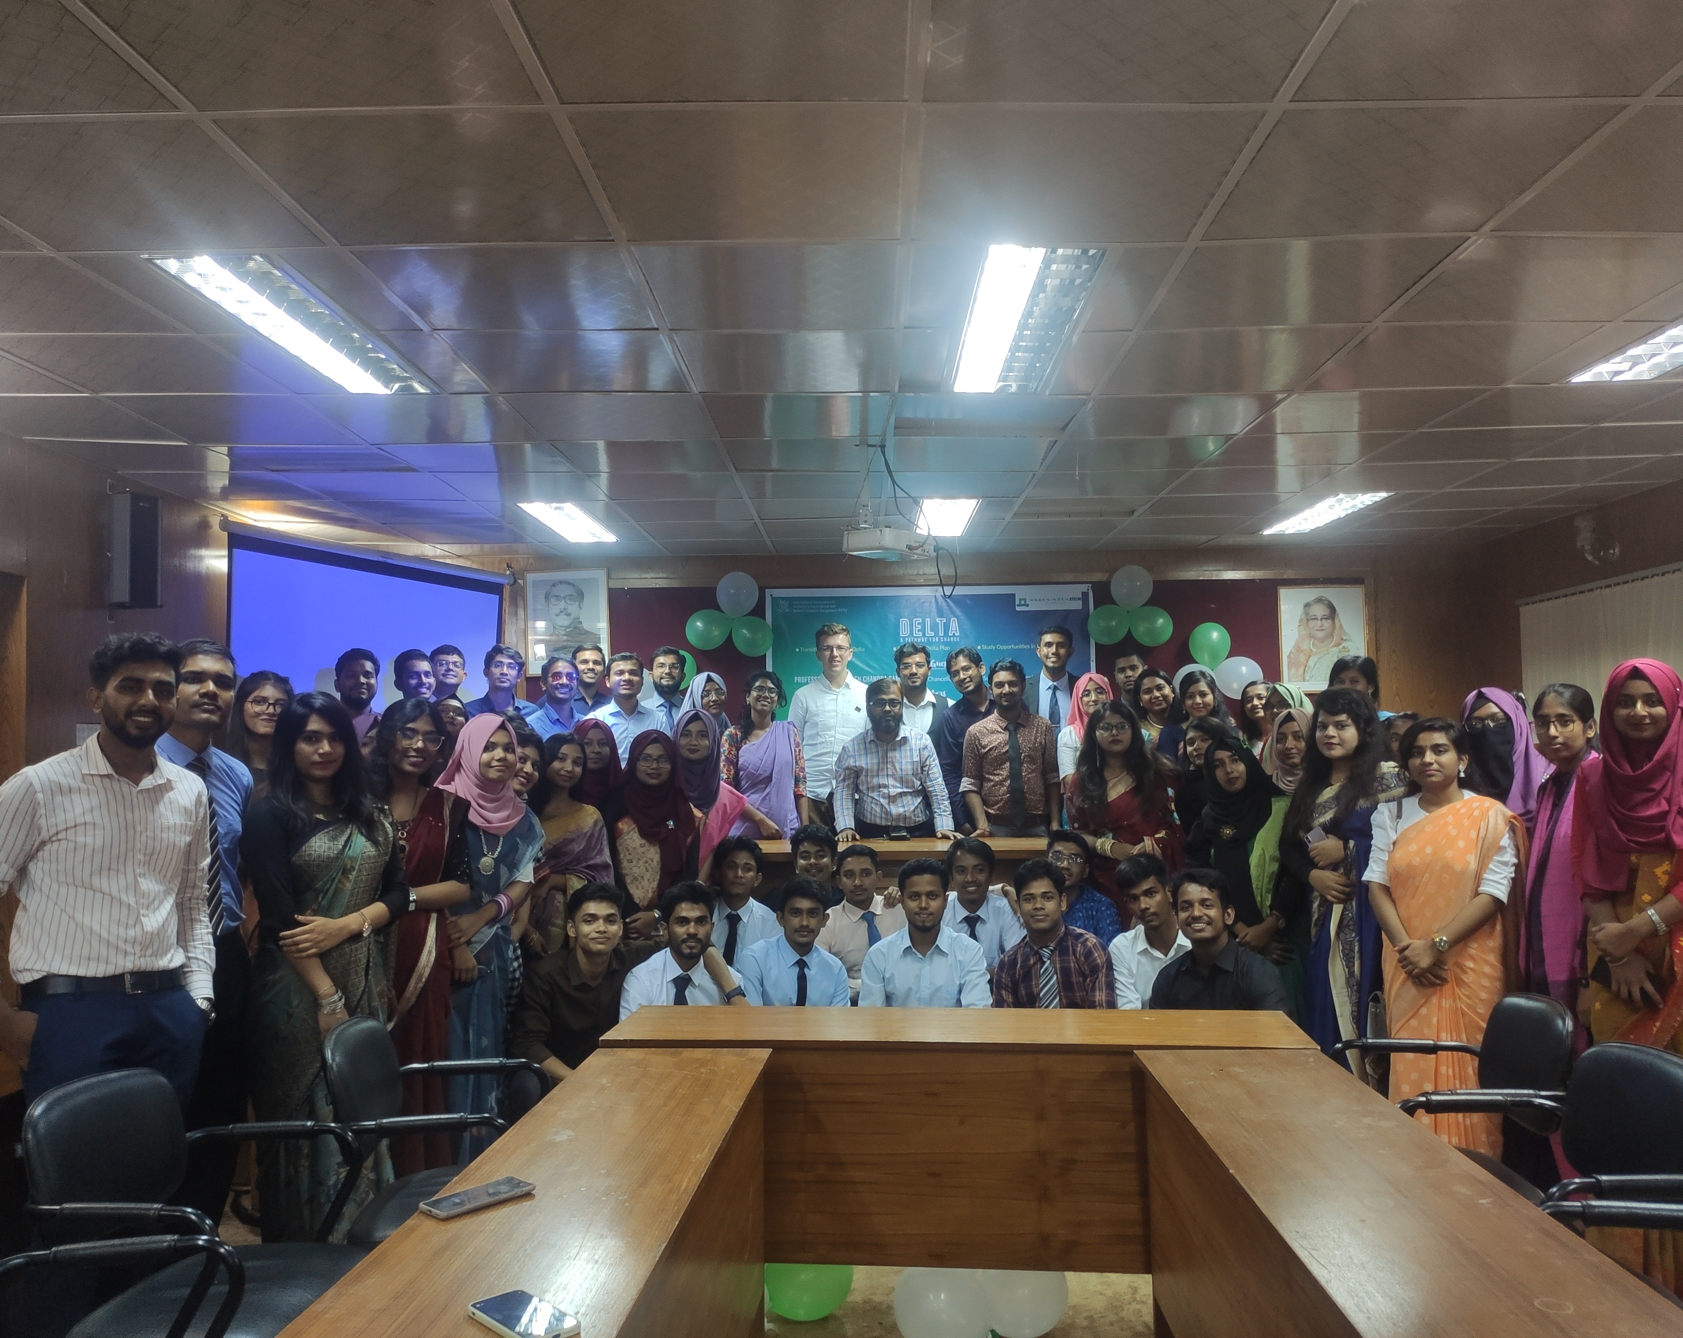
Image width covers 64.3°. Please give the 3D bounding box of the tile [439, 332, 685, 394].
[{"bbox_3d":[-0.760,-0.869,3.789,0.600,0.018,0.600,0,-3,1],"label":"tile"}]

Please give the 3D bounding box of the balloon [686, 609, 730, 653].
[{"bbox_3d":[-0.745,-0.217,7.458,0.260,0.235,0.240,0,-3,1],"label":"balloon"}]

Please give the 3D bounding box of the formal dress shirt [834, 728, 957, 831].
[{"bbox_3d":[0.235,0.522,6.200,0.560,0.520,0.360,0,-3,2],"label":"formal dress shirt"}]

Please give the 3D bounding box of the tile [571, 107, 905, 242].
[{"bbox_3d":[-0.171,-0.932,2.544,0.598,0.015,0.598,0,-3,1],"label":"tile"}]

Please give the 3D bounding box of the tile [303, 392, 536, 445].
[{"bbox_3d":[-1.360,-0.833,4.409,0.600,0.018,0.600,0,-3,1],"label":"tile"}]

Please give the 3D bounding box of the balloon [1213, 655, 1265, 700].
[{"bbox_3d":[2.207,0.050,7.431,0.265,0.240,0.240,0,-3,1],"label":"balloon"}]

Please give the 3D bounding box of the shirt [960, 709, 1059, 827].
[{"bbox_3d":[0.799,0.473,6.400,0.480,0.580,0.280,0,-3,6],"label":"shirt"}]

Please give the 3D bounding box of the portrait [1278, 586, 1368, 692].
[{"bbox_3d":[2.708,-0.165,7.534,0.487,0.605,0.030,0,-3,1],"label":"portrait"}]

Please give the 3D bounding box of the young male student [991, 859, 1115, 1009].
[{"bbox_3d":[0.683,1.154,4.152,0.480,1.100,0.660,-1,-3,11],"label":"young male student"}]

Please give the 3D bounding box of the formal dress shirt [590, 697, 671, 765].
[{"bbox_3d":[-1.033,0.498,6.501,0.460,0.720,0.260,0,-3,-8],"label":"formal dress shirt"}]

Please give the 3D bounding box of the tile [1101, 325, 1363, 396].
[{"bbox_3d":[1.069,-0.876,3.758,0.600,0.018,0.600,0,-3,1],"label":"tile"}]

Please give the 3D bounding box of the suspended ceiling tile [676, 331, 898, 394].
[{"bbox_3d":[-0.149,-0.864,3.751,0.600,0.020,0.600,0,-3,1],"label":"suspended ceiling tile"}]

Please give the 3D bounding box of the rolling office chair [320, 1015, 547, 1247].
[{"bbox_3d":[-0.854,1.212,3.036,0.590,0.870,0.570,0,-3,-2],"label":"rolling office chair"}]

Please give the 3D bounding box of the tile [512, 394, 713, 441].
[{"bbox_3d":[-0.750,-0.836,4.398,0.600,0.018,0.600,0,-3,1],"label":"tile"}]

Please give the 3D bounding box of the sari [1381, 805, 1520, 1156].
[{"bbox_3d":[2.016,1.041,4.420,0.460,1.260,0.360,-1,-3,22],"label":"sari"}]

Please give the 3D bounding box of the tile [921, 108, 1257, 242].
[{"bbox_3d":[0.438,-0.940,2.550,0.600,0.018,0.600,0,-3,1],"label":"tile"}]

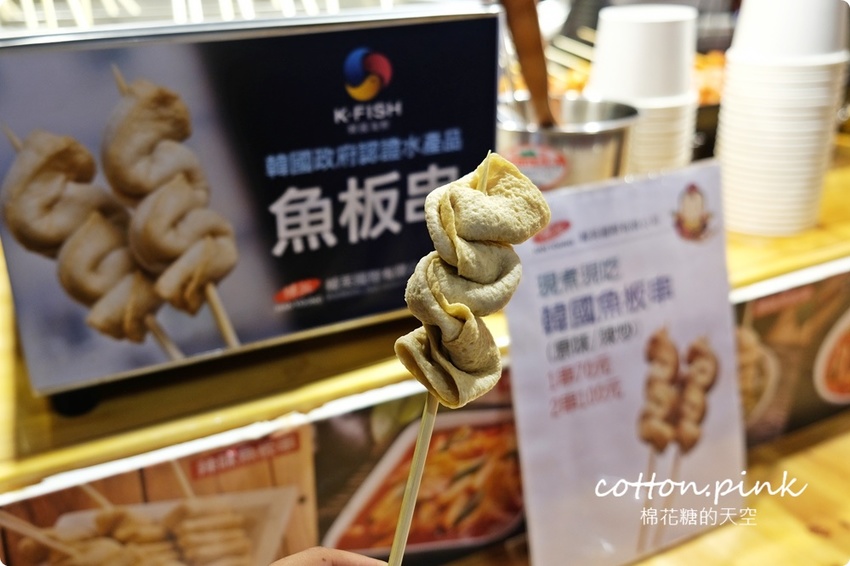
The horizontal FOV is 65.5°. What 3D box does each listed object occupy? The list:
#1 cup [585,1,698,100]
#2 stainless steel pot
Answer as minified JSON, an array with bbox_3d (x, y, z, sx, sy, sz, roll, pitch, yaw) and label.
[{"bbox_3d":[0.216,-0.221,0.649,0.109,0.078,0.109,-2,24,1],"label":"cup"},{"bbox_3d":[0.120,-0.089,0.612,0.140,0.132,0.140,-2,24,1],"label":"stainless steel pot"}]

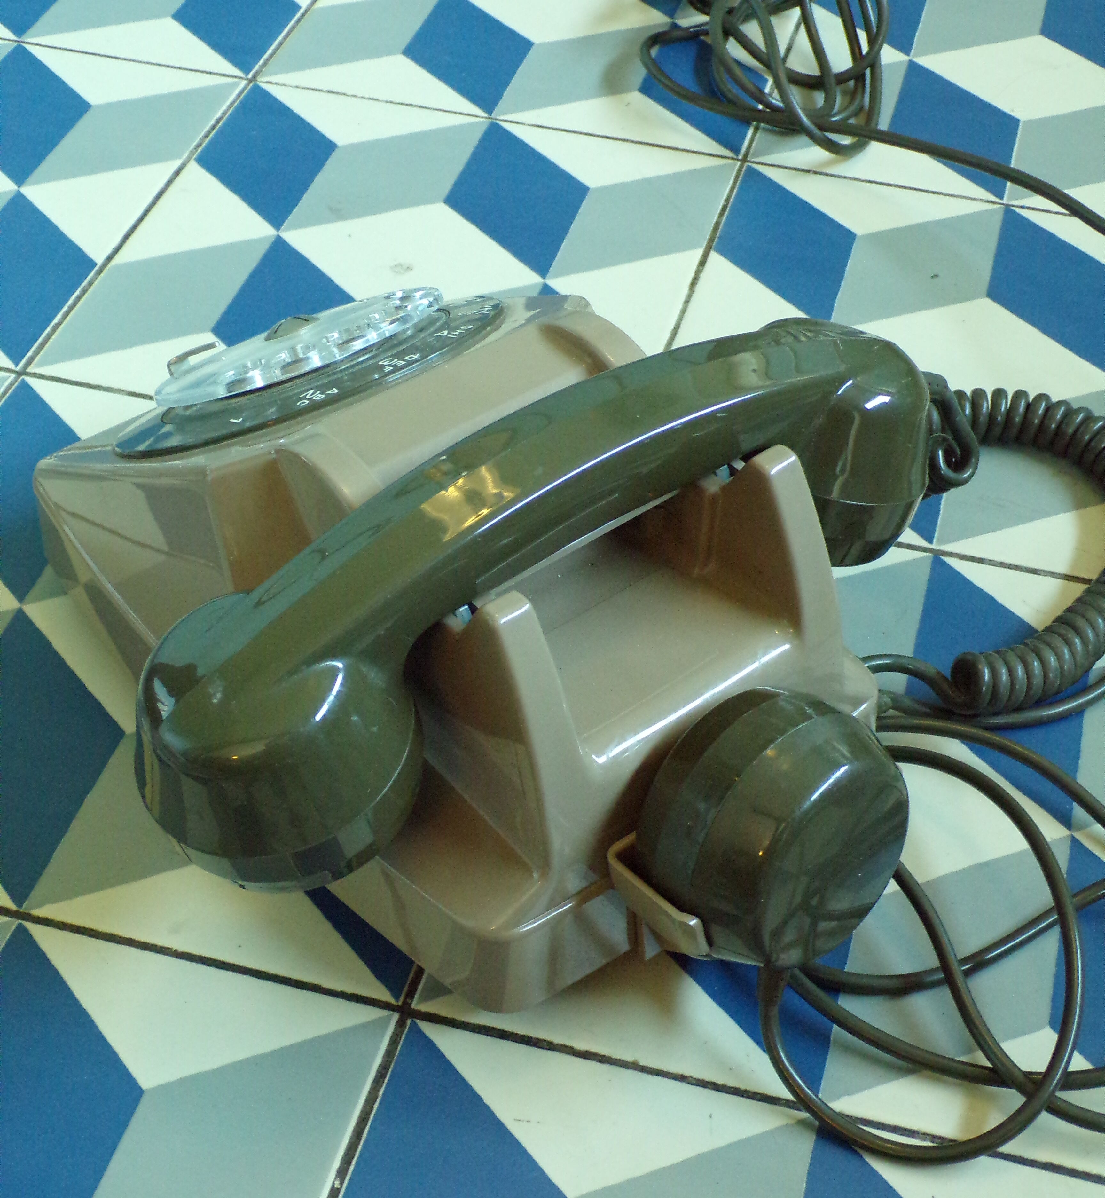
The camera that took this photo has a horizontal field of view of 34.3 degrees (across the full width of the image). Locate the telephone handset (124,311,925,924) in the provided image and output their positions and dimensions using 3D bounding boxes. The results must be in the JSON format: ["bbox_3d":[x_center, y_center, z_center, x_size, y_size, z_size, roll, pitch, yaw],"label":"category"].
[{"bbox_3d":[0.004,-0.012,0.411,0.218,0.078,0.059,-28,52,-27],"label":"telephone handset"}]

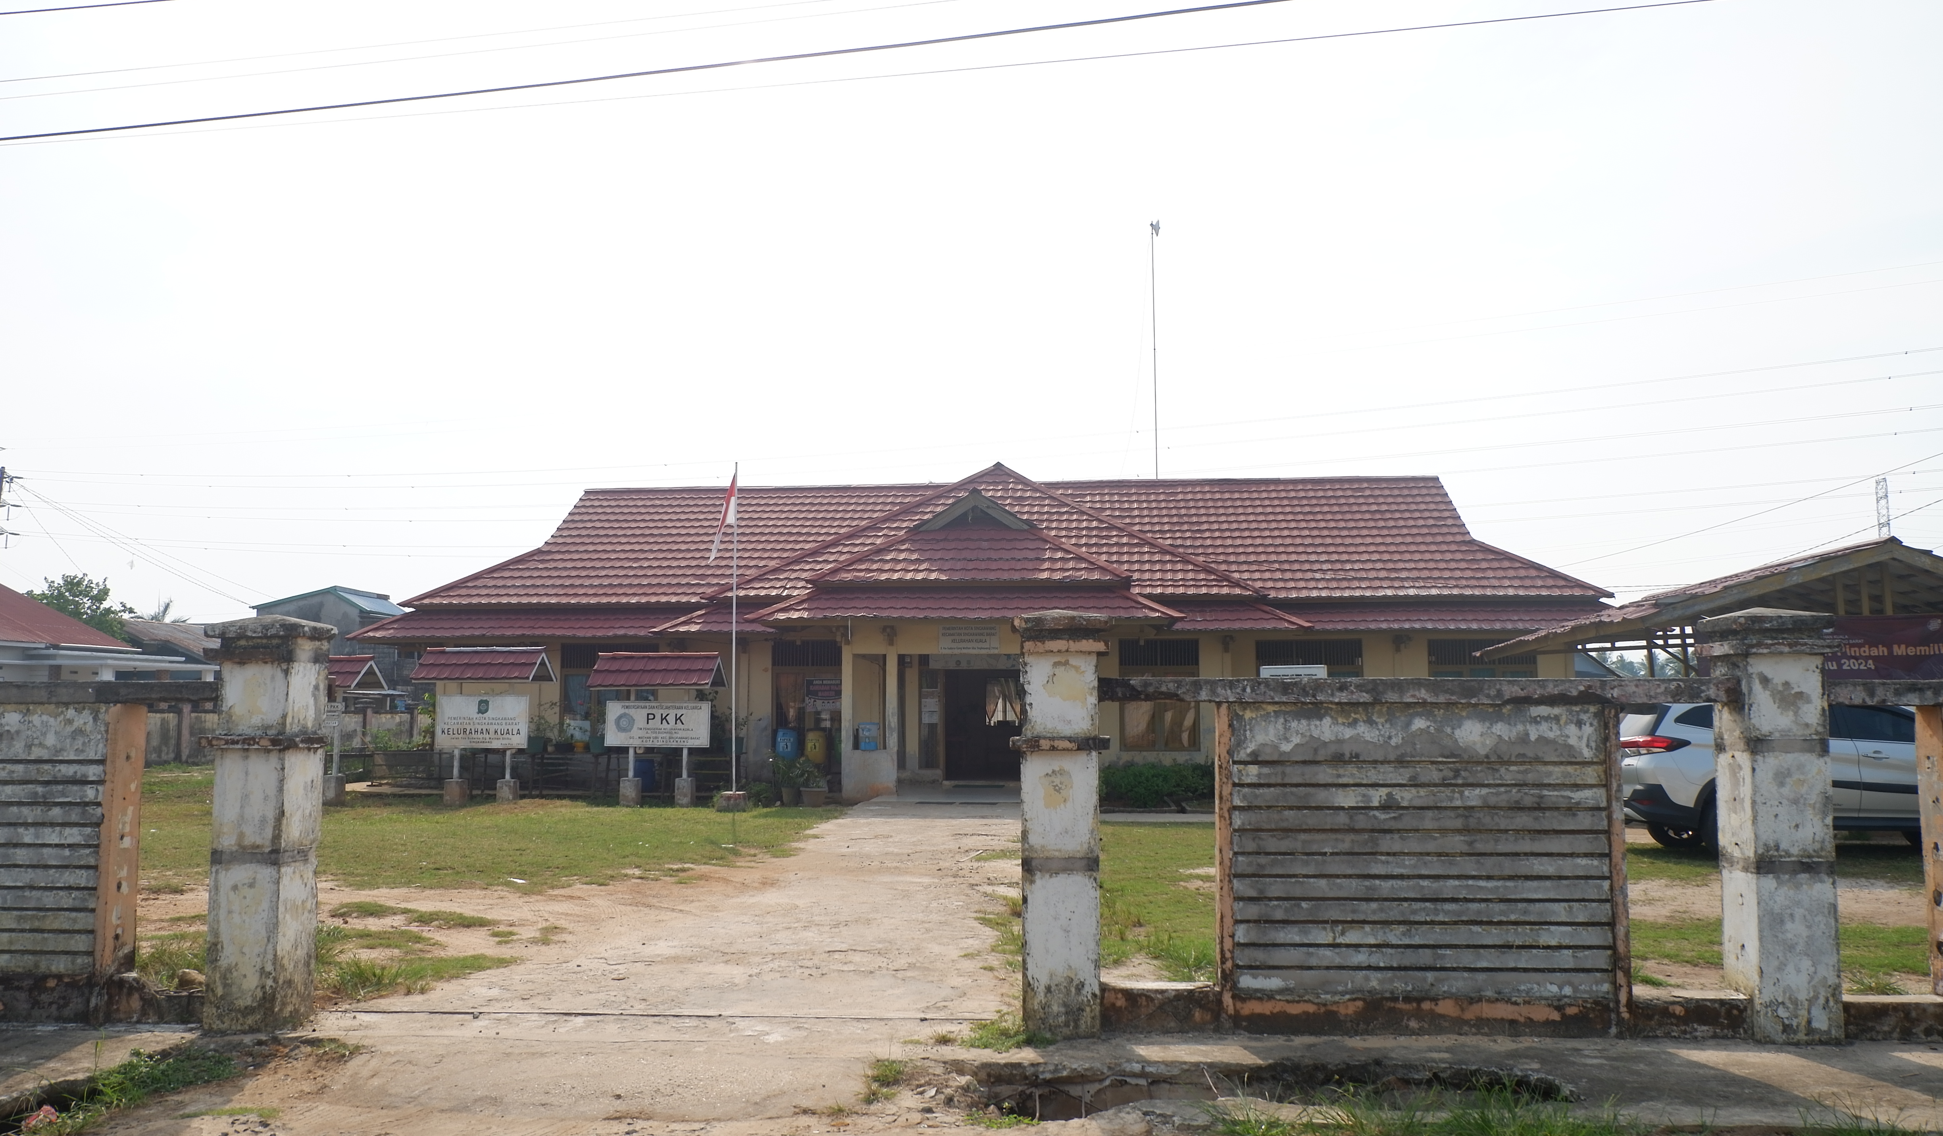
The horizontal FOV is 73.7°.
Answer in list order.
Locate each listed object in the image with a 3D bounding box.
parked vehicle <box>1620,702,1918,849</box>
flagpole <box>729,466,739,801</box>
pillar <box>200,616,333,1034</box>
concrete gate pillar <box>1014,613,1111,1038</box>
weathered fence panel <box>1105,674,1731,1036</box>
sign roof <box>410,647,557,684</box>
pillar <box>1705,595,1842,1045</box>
[{"bbox_3d":[8.800,2.000,13.100,4.430,1.700,1.740,-1,-5,3],"label":"parked vehicle"},{"bbox_3d":[-3.607,0.943,19.812,0.060,5.073,0.060,0,-5,0],"label":"flagpole"},{"bbox_3d":[-3.506,1.239,6.463,0.430,1.994,0.430,0,-5,0],"label":"pillar"},{"bbox_3d":[0.420,1.223,6.344,0.450,2.024,0.430,0,-5,0],"label":"concrete gate pillar"},{"bbox_3d":[2.152,1.378,6.290,3.090,1.688,0.170,0,-5,0],"label":"weathered fence panel"},{"bbox_3d":[-7.600,1.515,20.300,1.880,0.540,1.080,0,-5,3],"label":"sign roof"},{"bbox_3d":[3.892,1.215,6.314,0.440,2.033,0.420,0,-5,0],"label":"pillar"}]

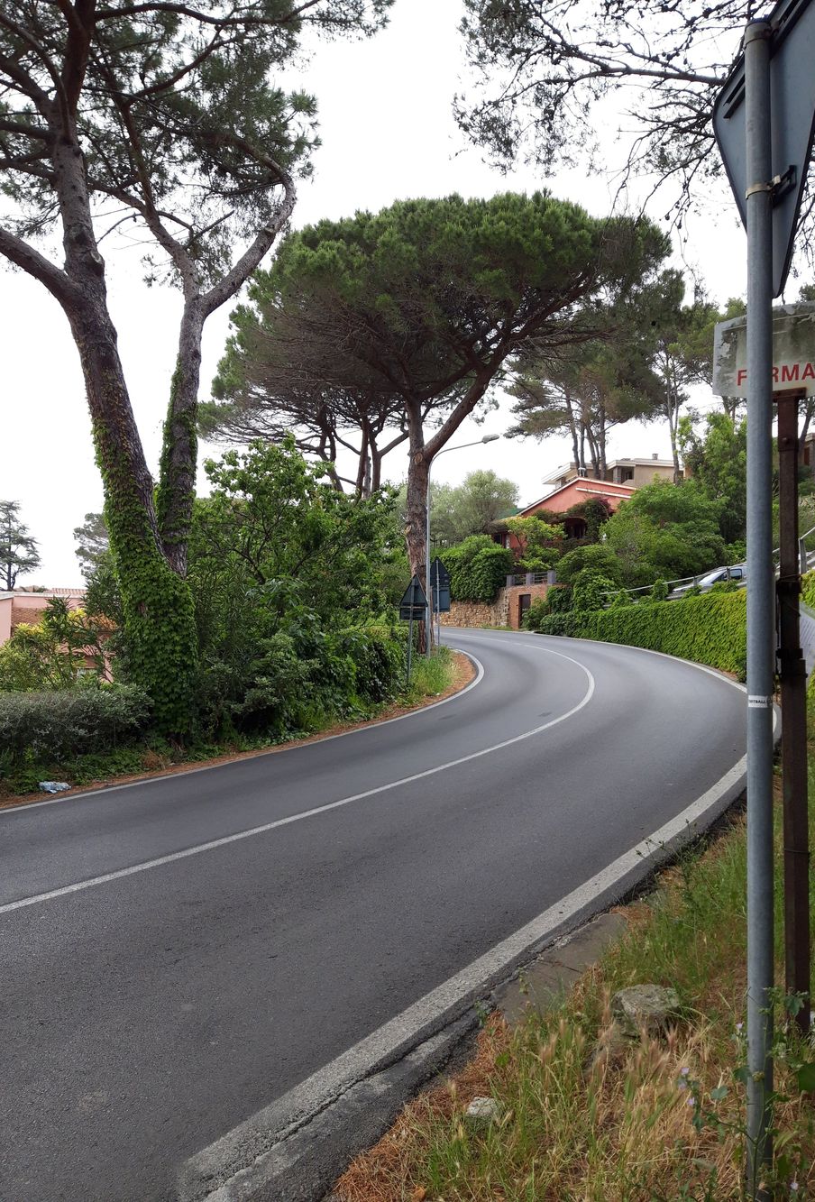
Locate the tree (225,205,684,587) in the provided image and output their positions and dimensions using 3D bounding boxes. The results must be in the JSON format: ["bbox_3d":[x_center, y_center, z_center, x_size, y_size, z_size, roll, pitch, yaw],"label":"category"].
[{"bbox_3d":[1.468,-7.056,34.000,16.000,16.000,13.500,0,0,0],"label":"tree"}]

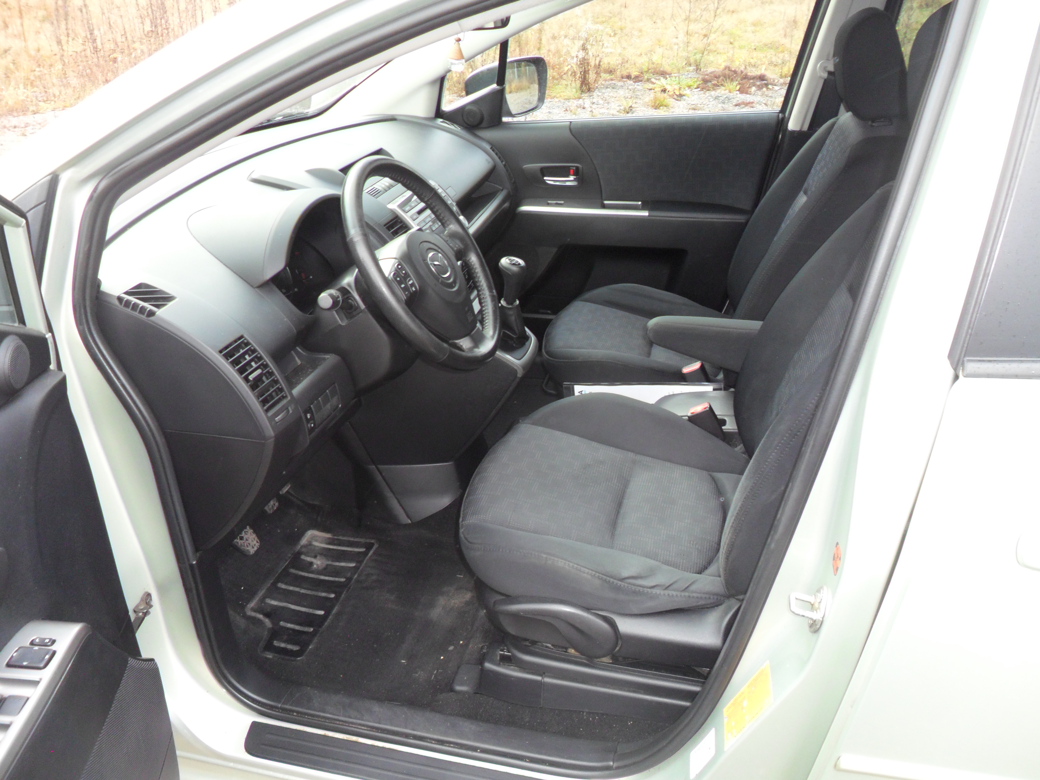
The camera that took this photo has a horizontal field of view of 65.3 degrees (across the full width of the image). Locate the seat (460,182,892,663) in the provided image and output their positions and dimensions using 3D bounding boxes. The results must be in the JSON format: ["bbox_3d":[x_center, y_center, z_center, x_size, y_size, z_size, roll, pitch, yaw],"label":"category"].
[{"bbox_3d":[0.308,-0.051,1.302,0.790,0.910,0.540,6,28,11],"label":"seat"}]

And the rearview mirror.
[{"bbox_3d":[-0.040,-0.922,2.467,0.150,0.160,0.240,13,31,24],"label":"rearview mirror"}]

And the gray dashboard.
[{"bbox_3d":[-0.397,-0.258,1.783,0.560,0.520,1.420,6,28,11],"label":"gray dashboard"}]

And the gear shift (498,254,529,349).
[{"bbox_3d":[-0.011,-0.176,1.702,0.065,0.200,0.055,6,28,11],"label":"gear shift"}]

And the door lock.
[{"bbox_3d":[0.342,0.258,0.959,0.042,0.060,0.028,6,28,11],"label":"door lock"}]

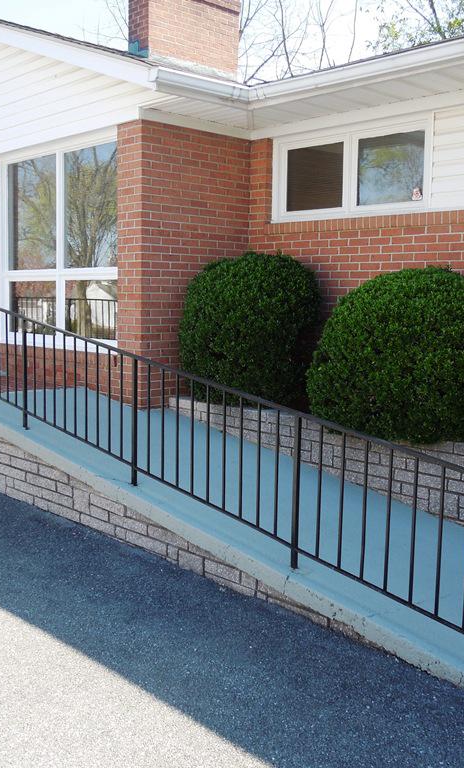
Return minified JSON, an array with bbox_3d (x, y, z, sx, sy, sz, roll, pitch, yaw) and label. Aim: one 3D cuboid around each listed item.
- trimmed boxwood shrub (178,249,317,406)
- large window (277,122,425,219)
[{"bbox_3d":[0.168,-0.458,6.896,1.100,1.260,1.160,1,6,0],"label":"trimmed boxwood shrub"},{"bbox_3d":[0.942,-1.747,6.835,0.100,0.700,1.600,-5,8,-43],"label":"large window"}]

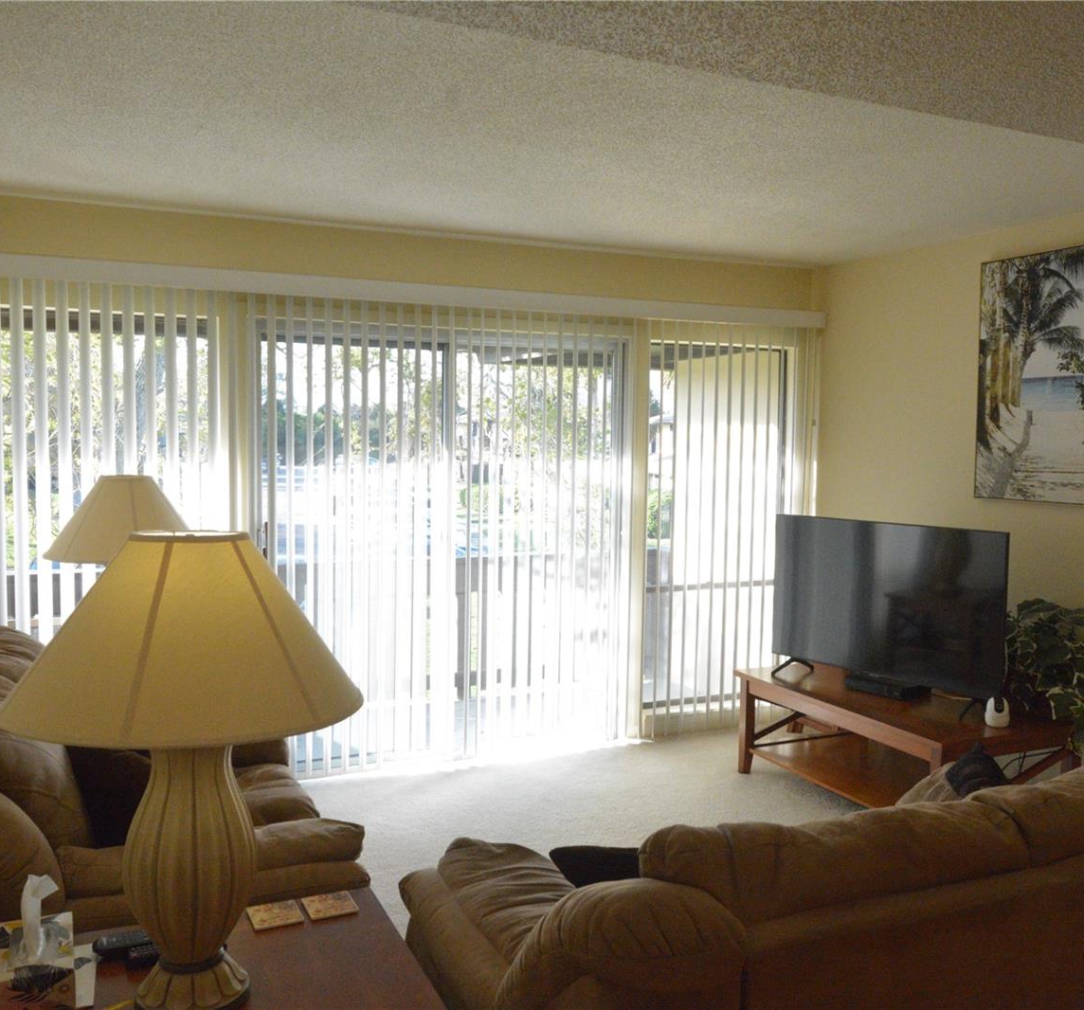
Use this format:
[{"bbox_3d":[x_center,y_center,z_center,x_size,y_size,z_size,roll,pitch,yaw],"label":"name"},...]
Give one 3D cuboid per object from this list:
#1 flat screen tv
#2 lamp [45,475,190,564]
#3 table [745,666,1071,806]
[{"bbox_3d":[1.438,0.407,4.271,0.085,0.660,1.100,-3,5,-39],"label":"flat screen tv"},{"bbox_3d":[-1.460,0.294,3.561,0.590,0.788,0.590,-2,4,-25],"label":"lamp"},{"bbox_3d":[1.480,1.027,4.270,0.710,0.468,1.250,-2,4,-25],"label":"table"}]

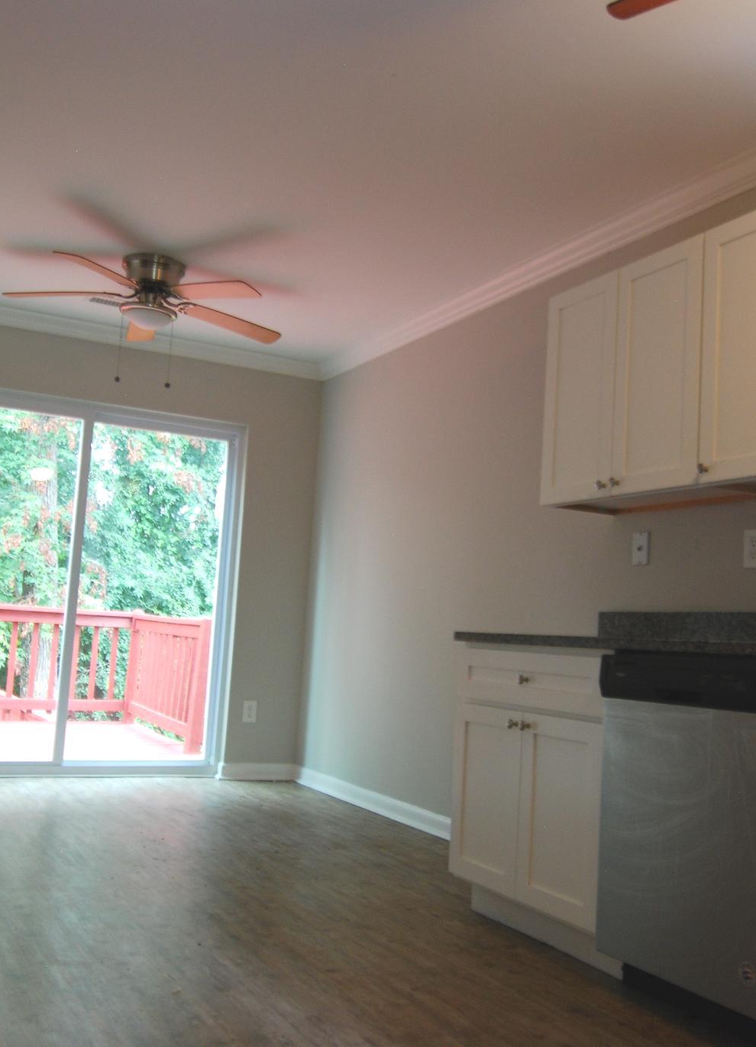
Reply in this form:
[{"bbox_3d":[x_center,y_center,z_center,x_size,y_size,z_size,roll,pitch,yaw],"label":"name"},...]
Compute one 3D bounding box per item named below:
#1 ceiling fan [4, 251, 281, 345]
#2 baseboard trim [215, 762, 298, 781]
[{"bbox_3d":[-1.014,-1.019,4.705,1.290,0.300,1.270,6,-7,-26],"label":"ceiling fan"},{"bbox_3d":[-0.687,1.445,6.089,0.470,0.095,0.018,6,-7,-26],"label":"baseboard trim"}]

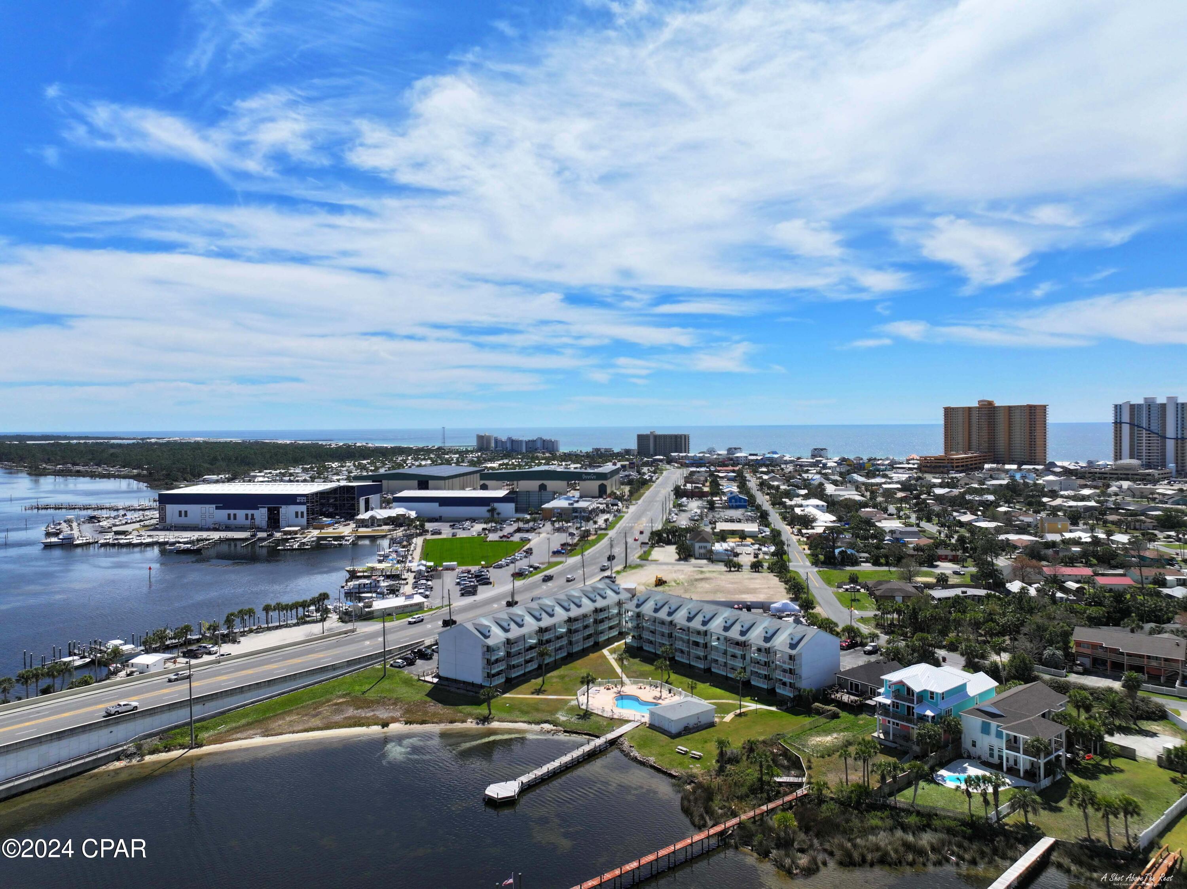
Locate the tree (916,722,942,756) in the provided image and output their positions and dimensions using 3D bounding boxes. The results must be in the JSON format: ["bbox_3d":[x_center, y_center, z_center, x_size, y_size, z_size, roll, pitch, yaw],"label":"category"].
[{"bbox_3d":[56.660,50.442,138.807,4.385,7.106,4.385,-1,1,0],"label":"tree"}]

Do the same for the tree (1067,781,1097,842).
[{"bbox_3d":[64.000,47.750,106.960,3.980,7.290,3.980,-1,1,0],"label":"tree"}]

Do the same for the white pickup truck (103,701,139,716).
[{"bbox_3d":[-91.857,51.413,160.536,1.950,1.800,5.500,1,0,36],"label":"white pickup truck"}]

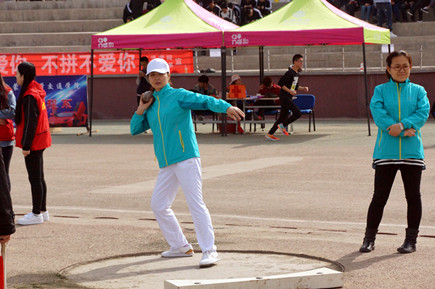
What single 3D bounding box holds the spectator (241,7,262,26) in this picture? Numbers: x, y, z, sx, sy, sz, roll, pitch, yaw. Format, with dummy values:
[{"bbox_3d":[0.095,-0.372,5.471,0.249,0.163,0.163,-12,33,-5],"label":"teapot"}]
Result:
[{"bbox_3d":[1.029,-3.572,37.800,0.520,0.999,0.720,-1,4,9],"label":"spectator"}]

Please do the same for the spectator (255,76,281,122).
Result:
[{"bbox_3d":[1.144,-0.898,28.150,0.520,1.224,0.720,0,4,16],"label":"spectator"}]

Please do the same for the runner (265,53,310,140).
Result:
[{"bbox_3d":[1.392,-0.942,25.202,0.800,1.704,0.520,1,4,28],"label":"runner"}]

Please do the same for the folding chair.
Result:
[{"bbox_3d":[1.894,-0.683,27.750,0.490,0.815,0.530,0,4,18],"label":"folding chair"}]

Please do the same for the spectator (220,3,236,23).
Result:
[{"bbox_3d":[0.328,-3.642,37.800,0.520,1.127,0.750,0,4,16],"label":"spectator"}]

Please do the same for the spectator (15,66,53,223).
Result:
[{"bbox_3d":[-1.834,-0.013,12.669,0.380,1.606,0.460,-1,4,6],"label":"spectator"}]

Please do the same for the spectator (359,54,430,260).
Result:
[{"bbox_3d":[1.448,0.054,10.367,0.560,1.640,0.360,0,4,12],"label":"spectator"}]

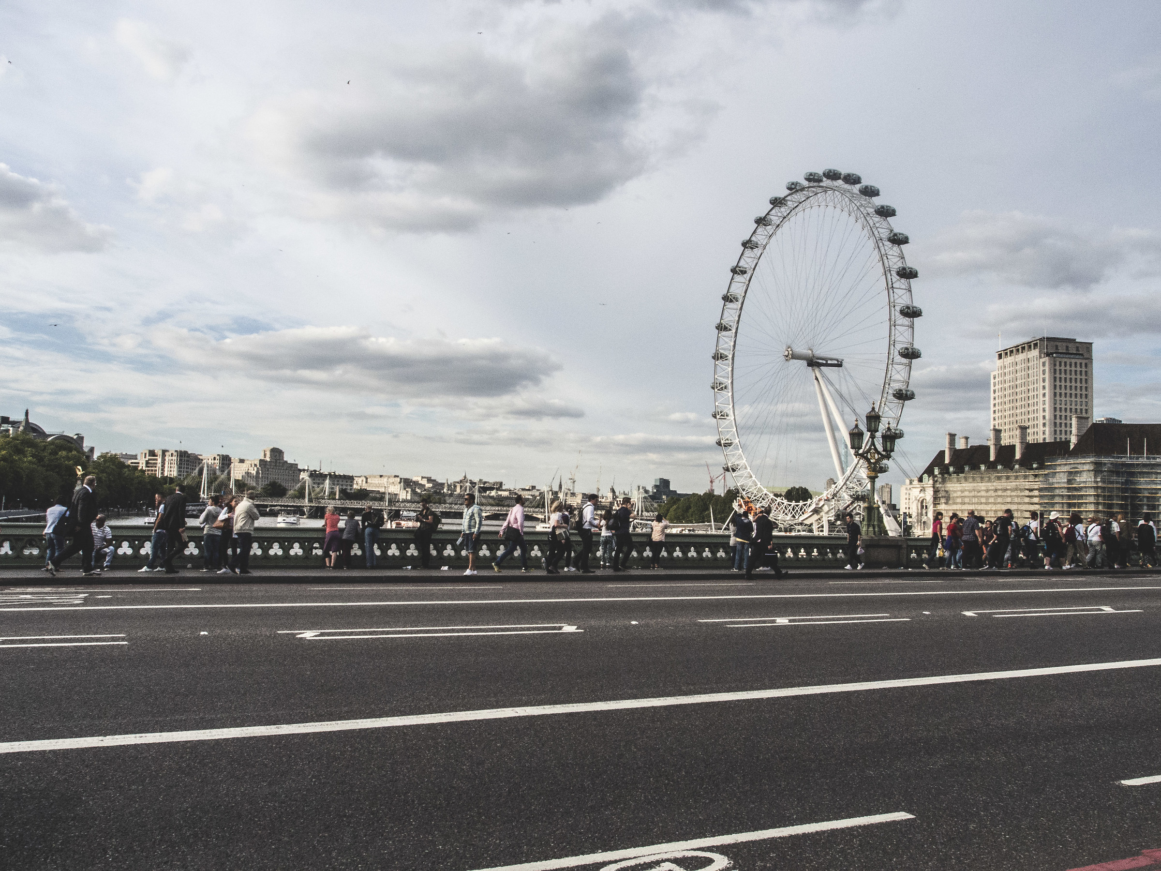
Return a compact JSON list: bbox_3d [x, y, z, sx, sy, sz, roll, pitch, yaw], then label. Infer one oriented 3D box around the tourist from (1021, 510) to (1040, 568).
[{"bbox_3d":[13.427,3.123,28.000,0.500,1.704,0.460,4,-5,-24],"label":"tourist"}]

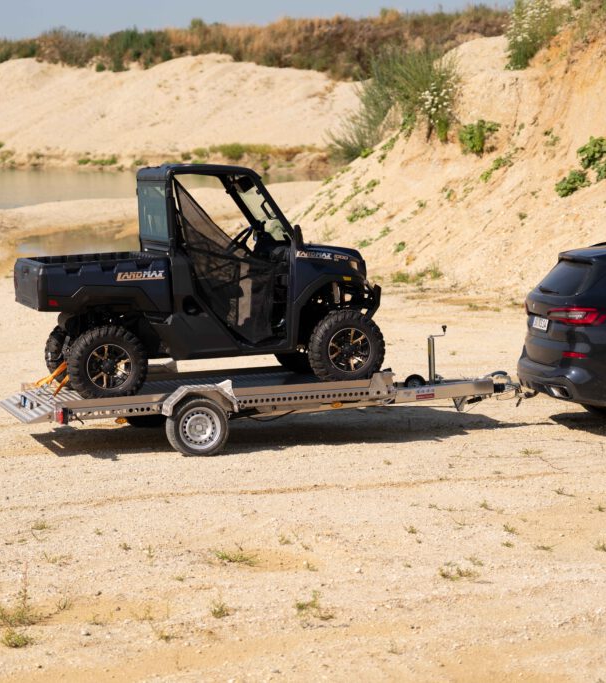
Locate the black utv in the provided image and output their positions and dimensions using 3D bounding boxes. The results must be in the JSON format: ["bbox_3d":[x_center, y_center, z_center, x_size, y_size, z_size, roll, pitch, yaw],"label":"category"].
[{"bbox_3d":[-0.904,-0.567,19.494,3.047,1.993,1.600,-4,5,-15],"label":"black utv"}]

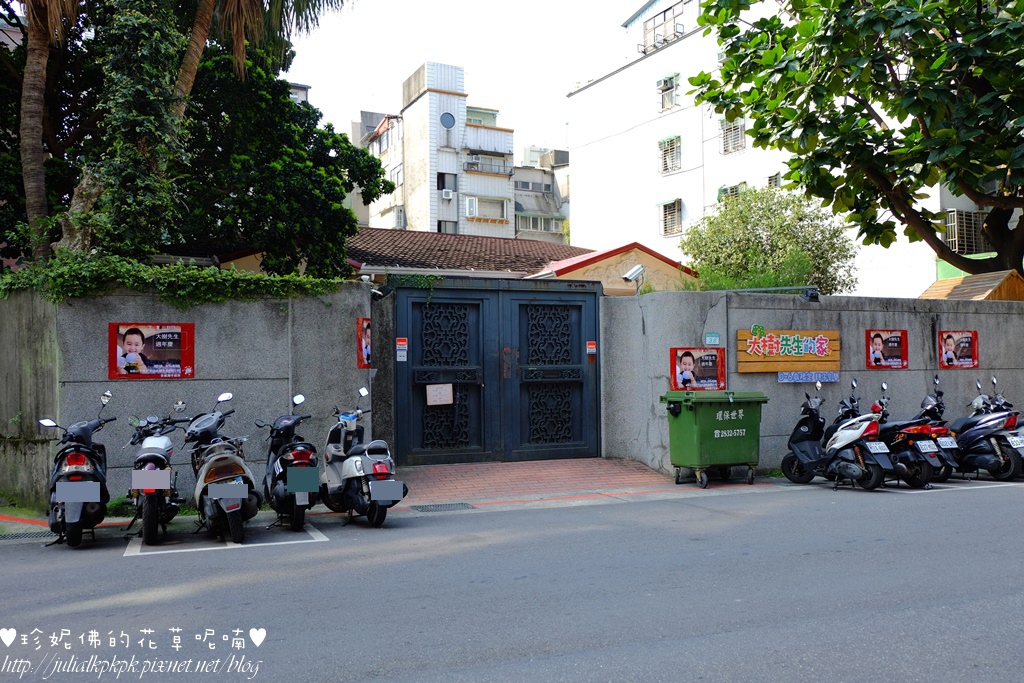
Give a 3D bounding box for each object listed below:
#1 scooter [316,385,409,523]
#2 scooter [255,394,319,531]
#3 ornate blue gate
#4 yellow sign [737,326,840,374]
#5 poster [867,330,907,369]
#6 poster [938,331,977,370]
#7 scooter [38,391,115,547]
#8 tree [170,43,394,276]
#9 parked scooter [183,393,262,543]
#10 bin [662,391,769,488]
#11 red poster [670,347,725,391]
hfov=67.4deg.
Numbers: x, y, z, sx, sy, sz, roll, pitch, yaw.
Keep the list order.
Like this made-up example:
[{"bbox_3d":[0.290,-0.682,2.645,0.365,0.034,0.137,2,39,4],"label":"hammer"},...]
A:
[{"bbox_3d":[-1.632,1.177,7.983,0.680,1.320,1.780,1,-2,-30],"label":"scooter"},{"bbox_3d":[-2.236,1.183,7.710,0.680,1.200,1.780,0,-1,-24],"label":"scooter"},{"bbox_3d":[-0.141,0.402,10.574,2.930,2.460,0.150,0,-2,-17],"label":"ornate blue gate"},{"bbox_3d":[4.010,0.119,11.063,1.820,0.660,0.070,0,-1,-20],"label":"yellow sign"},{"bbox_3d":[5.748,0.122,11.736,0.830,0.585,0.030,0,-1,-20],"label":"poster"},{"bbox_3d":[7.142,0.137,12.254,0.830,0.585,0.030,0,-1,-20],"label":"poster"},{"bbox_3d":[-3.974,1.158,7.163,0.740,1.240,1.820,0,-1,-21],"label":"scooter"},{"bbox_3d":[-3.711,-1.530,12.355,3.900,6.600,3.700,0,-2,-17],"label":"tree"},{"bbox_3d":[-2.749,1.177,7.327,0.680,1.290,1.750,1,-2,-26],"label":"parked scooter"},{"bbox_3d":[2.684,1.284,10.142,1.220,1.200,0.800,0,-2,-19],"label":"bin"},{"bbox_3d":[2.516,0.365,10.373,0.810,0.600,0.020,0,-2,-12],"label":"red poster"}]

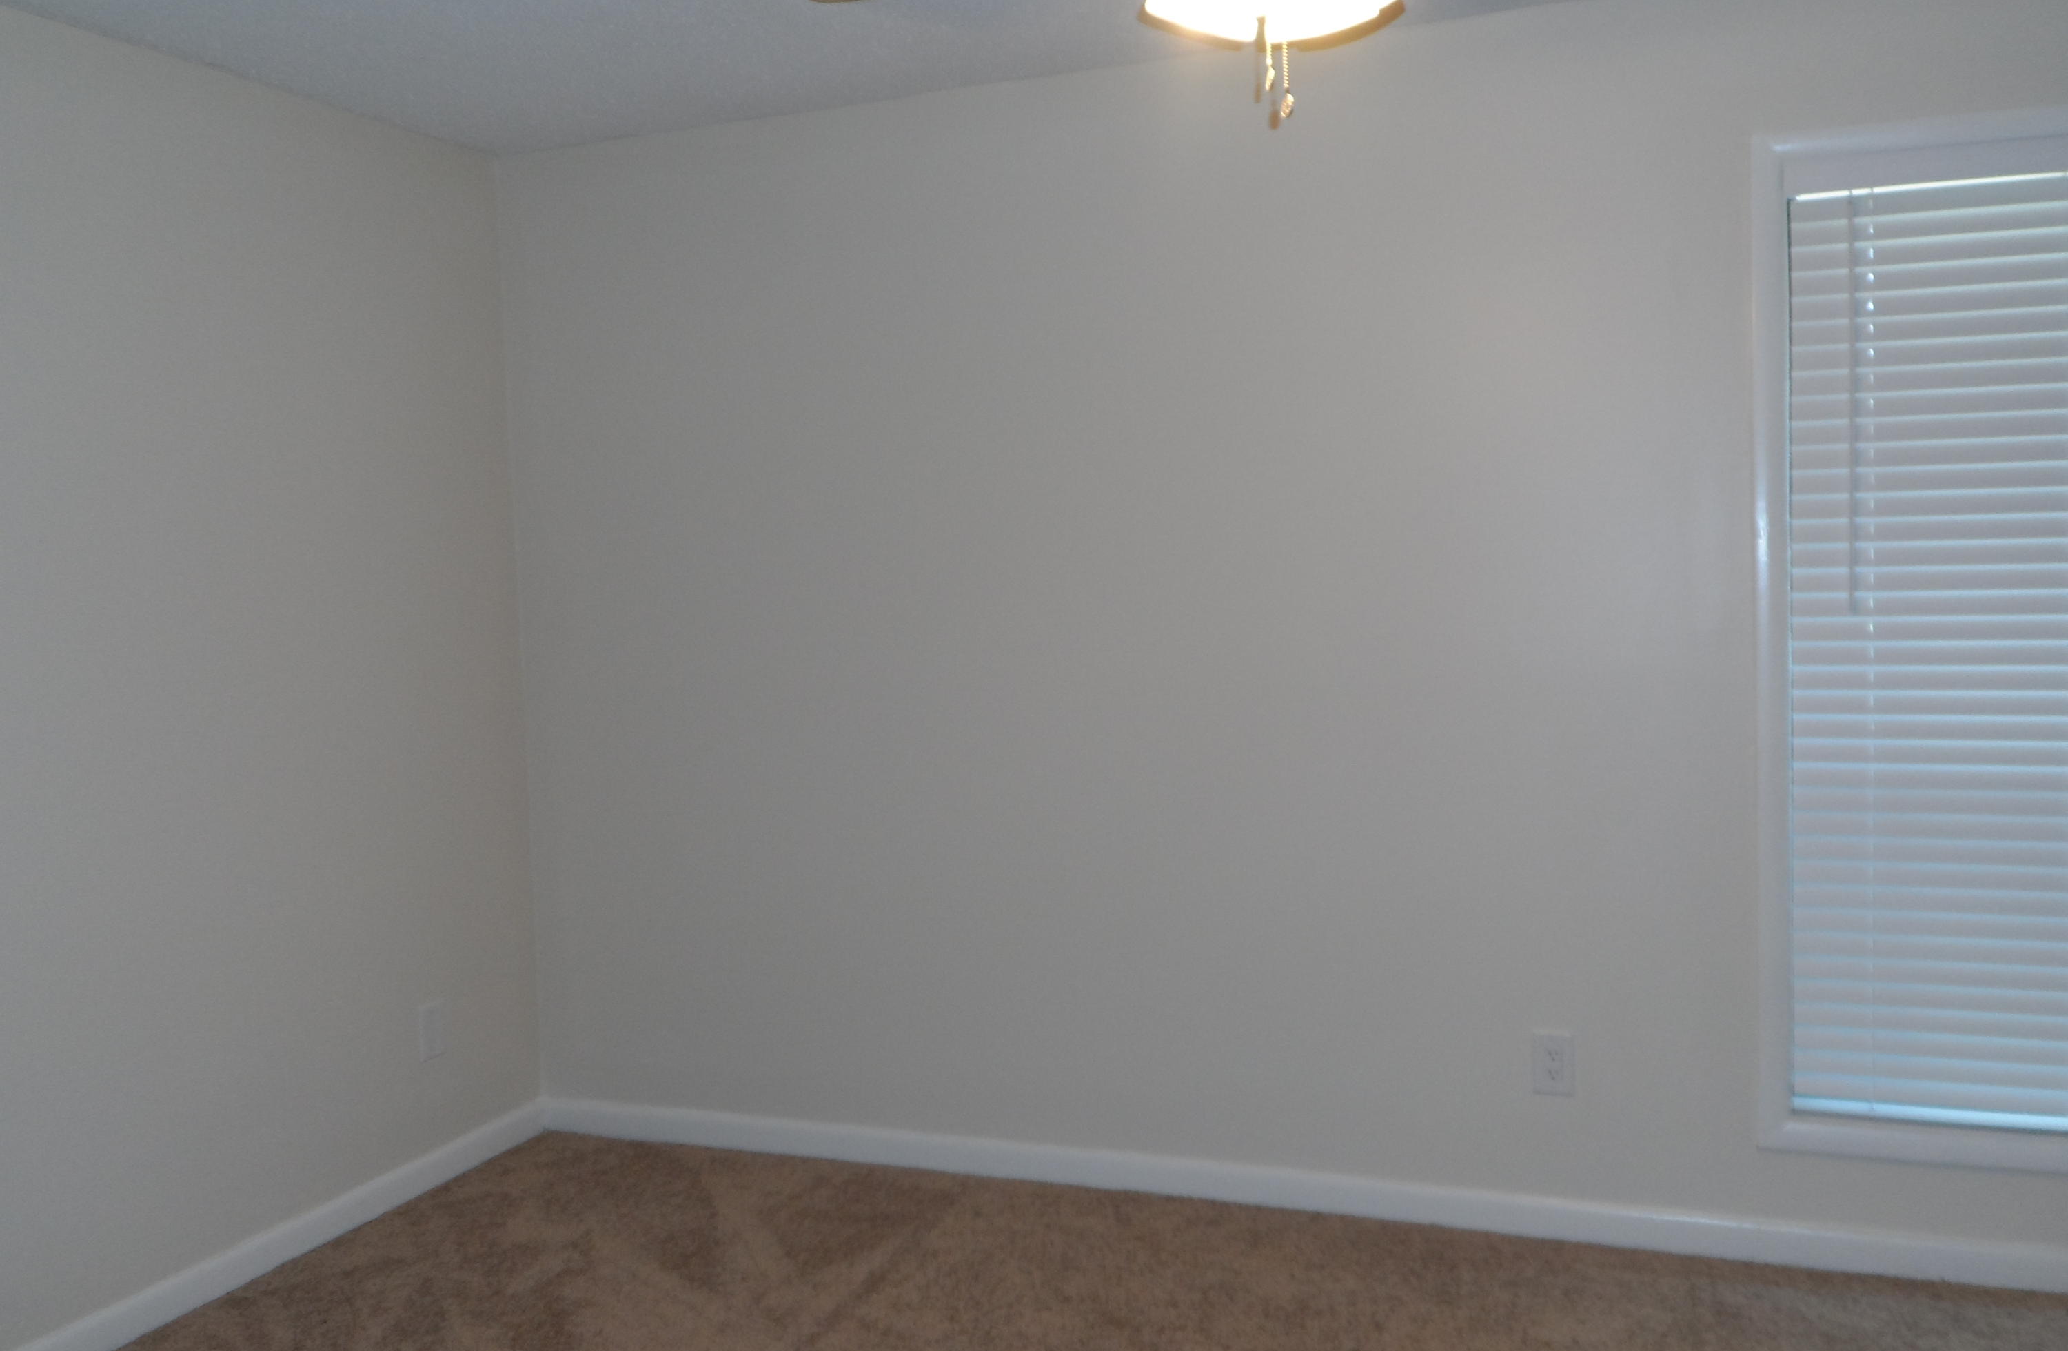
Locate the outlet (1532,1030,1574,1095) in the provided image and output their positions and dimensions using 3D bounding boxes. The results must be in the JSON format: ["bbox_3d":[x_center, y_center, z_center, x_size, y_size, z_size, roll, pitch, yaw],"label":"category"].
[{"bbox_3d":[0.994,0.743,3.198,0.078,0.125,0.010,0,4,21],"label":"outlet"}]

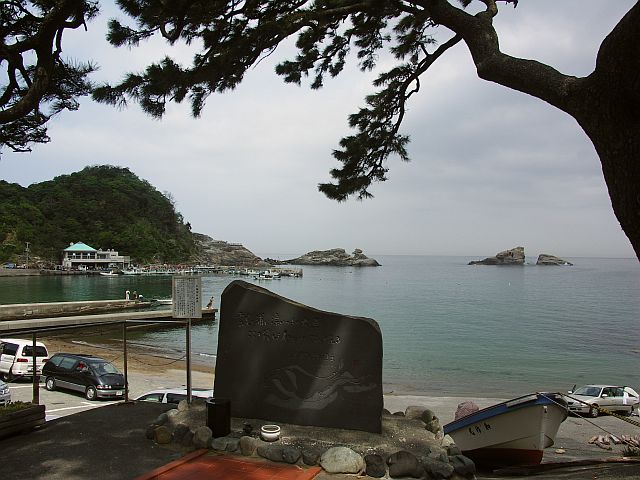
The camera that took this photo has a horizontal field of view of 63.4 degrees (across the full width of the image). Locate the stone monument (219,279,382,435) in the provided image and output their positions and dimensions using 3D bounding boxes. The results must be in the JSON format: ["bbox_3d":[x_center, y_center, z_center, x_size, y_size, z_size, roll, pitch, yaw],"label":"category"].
[{"bbox_3d":[-0.225,1.205,5.600,1.780,1.510,0.300,0,-2,16],"label":"stone monument"}]

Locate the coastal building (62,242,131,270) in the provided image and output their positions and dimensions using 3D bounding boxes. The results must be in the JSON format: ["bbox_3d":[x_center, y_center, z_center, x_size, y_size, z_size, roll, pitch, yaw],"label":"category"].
[{"bbox_3d":[-77.000,5.800,178.000,20.000,9.500,11.000,2,-2,-30],"label":"coastal building"}]

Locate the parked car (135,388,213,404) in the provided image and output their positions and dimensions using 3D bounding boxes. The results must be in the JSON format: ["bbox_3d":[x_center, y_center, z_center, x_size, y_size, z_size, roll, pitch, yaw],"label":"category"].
[{"bbox_3d":[-5.300,6.350,19.400,4.450,1.460,1.700,0,-2,10],"label":"parked car"}]

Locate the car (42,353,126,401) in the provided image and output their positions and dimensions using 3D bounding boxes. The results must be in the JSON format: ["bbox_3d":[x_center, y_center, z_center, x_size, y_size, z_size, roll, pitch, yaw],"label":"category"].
[{"bbox_3d":[-11.220,6.400,24.750,4.700,1.780,1.700,0,-2,28],"label":"car"}]

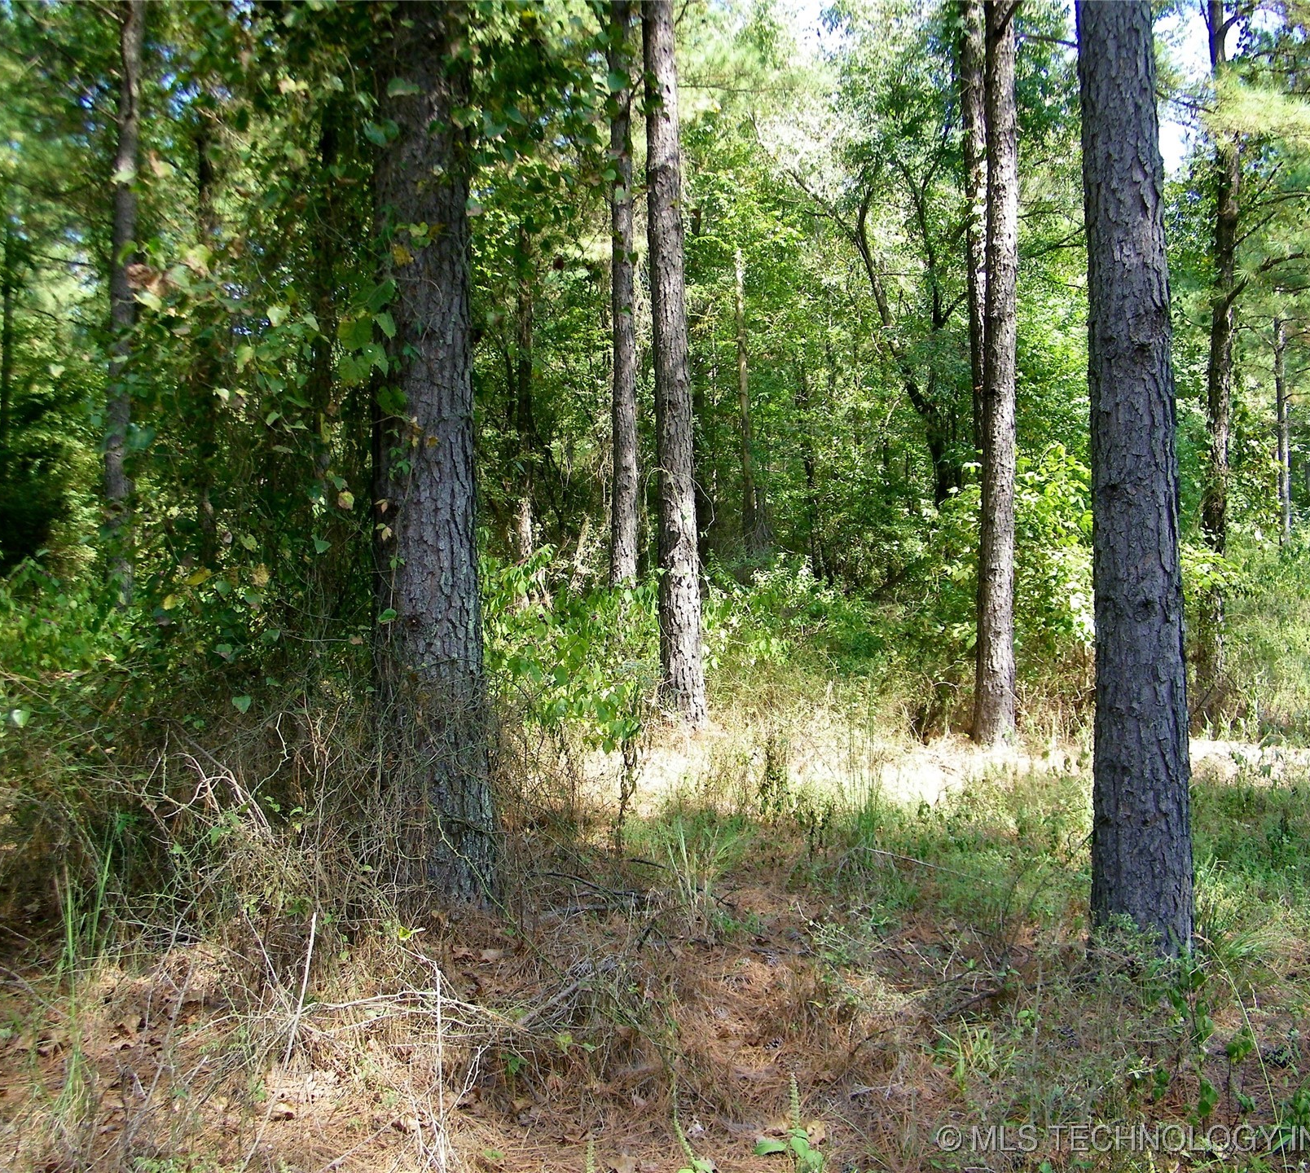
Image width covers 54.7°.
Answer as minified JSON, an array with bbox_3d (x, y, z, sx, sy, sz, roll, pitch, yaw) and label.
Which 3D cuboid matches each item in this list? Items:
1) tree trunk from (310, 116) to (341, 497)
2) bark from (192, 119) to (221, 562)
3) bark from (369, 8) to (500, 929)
[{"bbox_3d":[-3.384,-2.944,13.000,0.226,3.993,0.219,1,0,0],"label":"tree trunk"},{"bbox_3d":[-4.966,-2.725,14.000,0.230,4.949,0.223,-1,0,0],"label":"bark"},{"bbox_3d":[-0.959,-0.579,5.500,0.478,3.916,0.464,-1,0,0],"label":"bark"}]

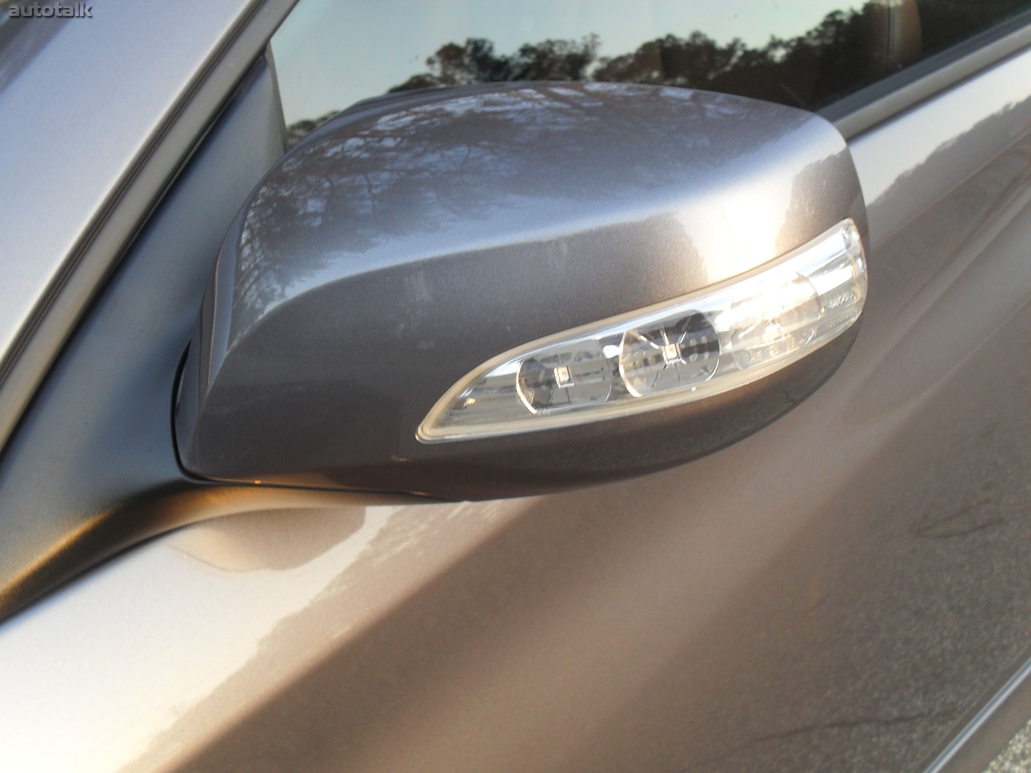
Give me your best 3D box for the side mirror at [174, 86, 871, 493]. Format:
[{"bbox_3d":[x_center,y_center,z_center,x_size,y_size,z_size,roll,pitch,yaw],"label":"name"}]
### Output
[{"bbox_3d":[-0.002,-0.036,0.461,0.250,0.148,0.130,3,29,19],"label":"side mirror"}]

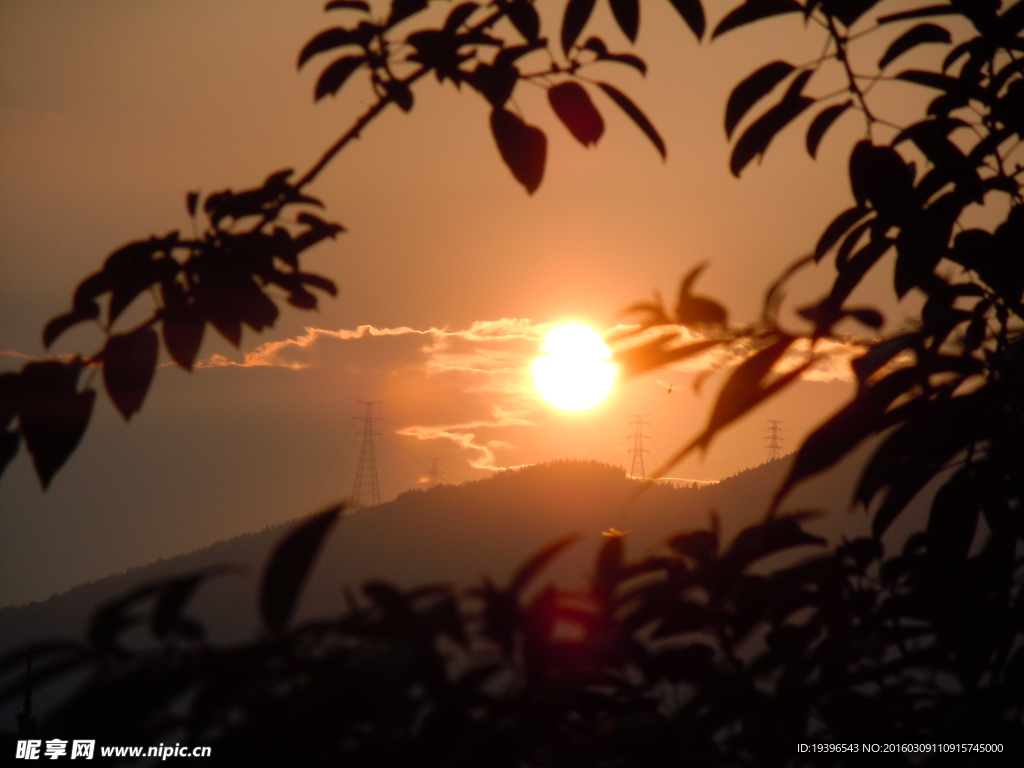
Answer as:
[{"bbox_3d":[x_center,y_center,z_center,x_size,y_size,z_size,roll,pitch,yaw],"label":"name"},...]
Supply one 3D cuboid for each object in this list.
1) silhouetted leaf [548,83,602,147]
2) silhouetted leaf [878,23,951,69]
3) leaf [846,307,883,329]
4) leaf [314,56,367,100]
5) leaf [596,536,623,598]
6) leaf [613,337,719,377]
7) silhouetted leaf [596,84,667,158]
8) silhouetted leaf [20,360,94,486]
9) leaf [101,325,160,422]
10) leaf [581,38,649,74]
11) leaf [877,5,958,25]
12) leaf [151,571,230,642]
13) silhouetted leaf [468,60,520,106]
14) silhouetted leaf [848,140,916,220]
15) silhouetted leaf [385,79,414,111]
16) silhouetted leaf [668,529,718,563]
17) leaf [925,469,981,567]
[{"bbox_3d":[0.055,-0.227,7.500,0.037,0.058,0.018,-33,0,0],"label":"silhouetted leaf"},{"bbox_3d":[0.386,-0.323,8.500,0.073,0.031,0.035,-22,1,3],"label":"silhouetted leaf"},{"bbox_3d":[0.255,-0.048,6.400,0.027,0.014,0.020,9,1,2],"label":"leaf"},{"bbox_3d":[-0.145,-0.259,7.500,0.051,0.024,0.030,-42,0,0],"label":"leaf"},{"bbox_3d":[0.058,0.110,5.300,0.014,0.038,0.018,6,-1,1],"label":"leaf"},{"bbox_3d":[0.091,-0.016,5.200,0.063,0.013,0.022,-15,0,1],"label":"leaf"},{"bbox_3d":[0.115,-0.252,8.500,0.020,0.096,0.032,-41,1,2],"label":"silhouetted leaf"},{"bbox_3d":[-0.427,0.036,8.300,0.067,0.120,0.025,7,-1,-3],"label":"silhouetted leaf"},{"bbox_3d":[-0.322,-0.009,7.500,0.046,0.077,0.018,4,0,0],"label":"leaf"},{"bbox_3d":[0.087,-0.276,7.500,0.053,0.022,0.030,22,0,0],"label":"leaf"},{"bbox_3d":[0.388,-0.354,8.500,0.080,0.013,0.038,-6,2,3],"label":"leaf"},{"bbox_3d":[-0.211,0.145,5.800,0.025,0.056,0.030,37,0,0],"label":"leaf"},{"bbox_3d":[-0.018,-0.288,8.500,0.044,0.046,0.025,6,2,0],"label":"silhouetted leaf"},{"bbox_3d":[0.354,-0.196,8.500,0.054,0.075,0.025,-17,1,3],"label":"silhouetted leaf"},{"bbox_3d":[-0.108,-0.277,8.500,0.027,0.031,0.027,-17,2,0],"label":"silhouetted leaf"},{"bbox_3d":[0.133,0.118,6.500,0.035,0.023,0.035,7,0,0],"label":"silhouetted leaf"},{"bbox_3d":[0.357,0.109,7.200,0.037,0.080,0.030,8,0,0],"label":"leaf"}]

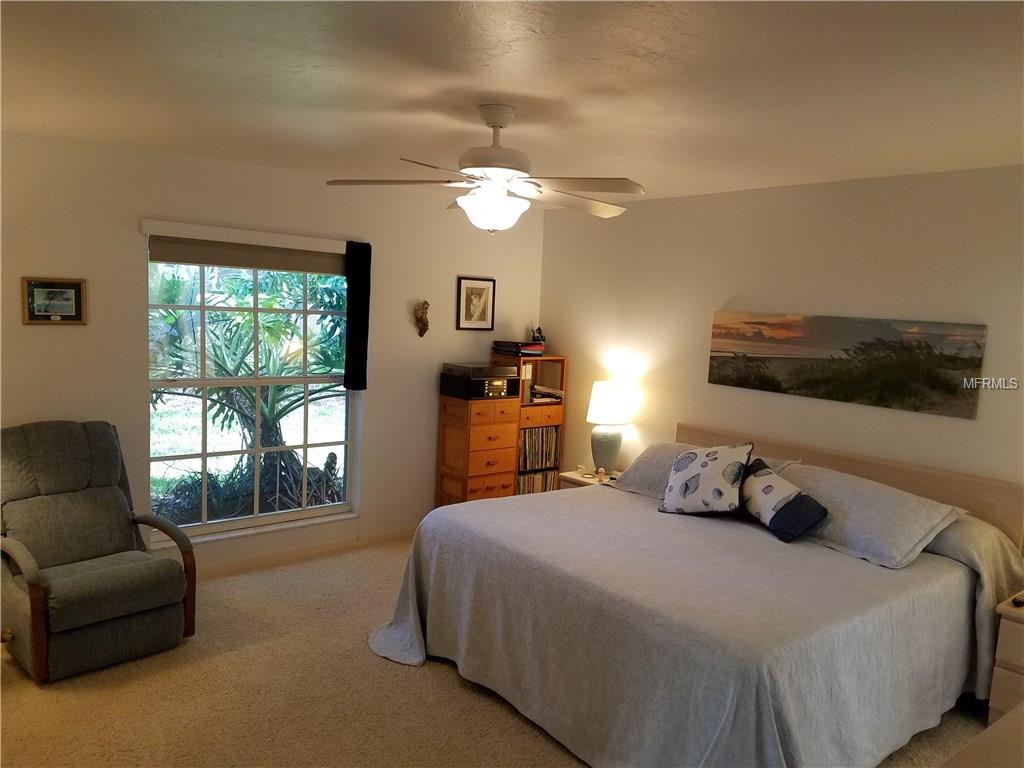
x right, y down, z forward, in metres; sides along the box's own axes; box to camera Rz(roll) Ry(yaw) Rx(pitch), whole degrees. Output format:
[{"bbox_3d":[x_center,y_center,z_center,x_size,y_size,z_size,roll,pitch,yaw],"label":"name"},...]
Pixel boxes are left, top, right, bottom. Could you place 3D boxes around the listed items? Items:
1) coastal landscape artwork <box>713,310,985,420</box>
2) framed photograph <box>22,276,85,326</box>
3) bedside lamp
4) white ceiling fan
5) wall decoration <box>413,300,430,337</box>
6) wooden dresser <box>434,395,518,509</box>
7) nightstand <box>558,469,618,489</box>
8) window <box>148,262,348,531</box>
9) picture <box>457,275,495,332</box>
[{"bbox_3d":[1.758,-0.139,4.259,0.033,0.450,1.525,-3,8,-41],"label":"coastal landscape artwork"},{"bbox_3d":[-2.310,-0.414,3.891,0.283,0.237,0.025,-3,8,-41],"label":"framed photograph"},{"bbox_3d":[0.661,0.301,5.313,0.330,0.635,0.330,2,6,0],"label":"bedside lamp"},{"bbox_3d":[-0.061,-0.798,2.884,1.290,0.470,1.290,-3,8,-41],"label":"white ceiling fan"},{"bbox_3d":[-0.613,-0.449,5.309,0.110,0.250,0.085,-3,8,-41],"label":"wall decoration"},{"bbox_3d":[-0.250,0.603,5.556,0.425,1.035,0.350,-2,8,-38],"label":"wooden dresser"},{"bbox_3d":[0.682,0.918,5.211,0.480,0.560,0.540,-3,8,-41],"label":"nightstand"},{"bbox_3d":[-1.544,0.068,4.705,1.280,1.620,0.110,-3,8,-41],"label":"window"},{"bbox_3d":[-0.261,-0.583,5.638,0.347,0.382,0.025,-3,8,-41],"label":"picture"}]

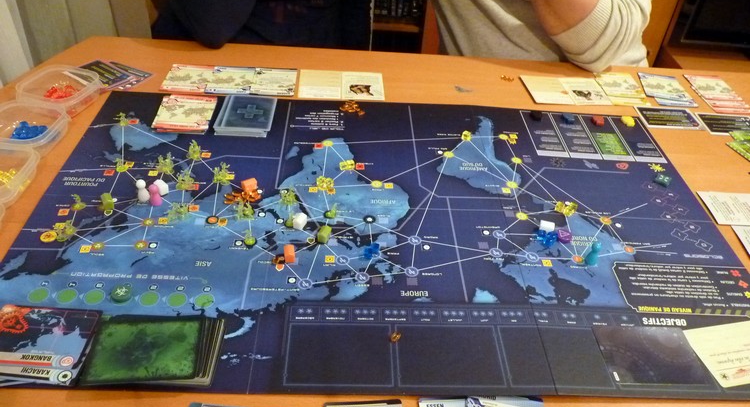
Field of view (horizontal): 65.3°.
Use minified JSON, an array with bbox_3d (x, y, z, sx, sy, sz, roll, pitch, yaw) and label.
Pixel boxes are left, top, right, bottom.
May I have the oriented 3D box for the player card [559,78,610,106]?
[{"bbox_3d":[0.335,-0.178,0.928,0.063,0.002,0.088,0,39,-6],"label":"player card"}]

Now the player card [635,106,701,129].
[{"bbox_3d":[0.445,-0.128,0.883,0.088,0.001,0.063,2,39,-4],"label":"player card"}]

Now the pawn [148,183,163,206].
[{"bbox_3d":[-0.239,-0.010,0.636,0.013,0.024,0.013,2,39,-4],"label":"pawn"}]

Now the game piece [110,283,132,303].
[{"bbox_3d":[-0.232,0.084,0.537,0.018,0.006,0.018,5,39,0],"label":"game piece"}]

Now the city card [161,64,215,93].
[{"bbox_3d":[-0.280,-0.187,0.879,0.065,0.002,0.088,1,39,-4],"label":"city card"}]

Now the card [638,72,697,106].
[{"bbox_3d":[0.476,-0.185,0.951,0.063,0.003,0.100,6,39,1],"label":"card"}]

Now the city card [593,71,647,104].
[{"bbox_3d":[0.402,-0.188,0.953,0.062,0.002,0.098,3,39,-2],"label":"city card"}]

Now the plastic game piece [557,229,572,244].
[{"bbox_3d":[0.209,0.035,0.642,0.013,0.011,0.013,22,42,19],"label":"plastic game piece"}]

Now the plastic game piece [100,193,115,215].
[{"bbox_3d":[-0.289,-0.002,0.631,0.011,0.011,0.017,-15,43,-23],"label":"plastic game piece"}]

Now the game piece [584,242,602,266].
[{"bbox_3d":[0.230,0.052,0.612,0.014,0.026,0.014,5,39,0],"label":"game piece"}]

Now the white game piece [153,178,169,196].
[{"bbox_3d":[-0.240,-0.018,0.658,0.011,0.011,0.014,-19,44,-27],"label":"white game piece"}]

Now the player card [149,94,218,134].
[{"bbox_3d":[-0.254,-0.122,0.788,0.068,0.006,0.087,1,39,-5],"label":"player card"}]

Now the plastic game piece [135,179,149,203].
[{"bbox_3d":[-0.254,-0.015,0.640,0.013,0.024,0.013,2,39,-4],"label":"plastic game piece"}]

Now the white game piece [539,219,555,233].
[{"bbox_3d":[0.192,0.026,0.650,0.015,0.012,0.010,12,40,9],"label":"white game piece"}]

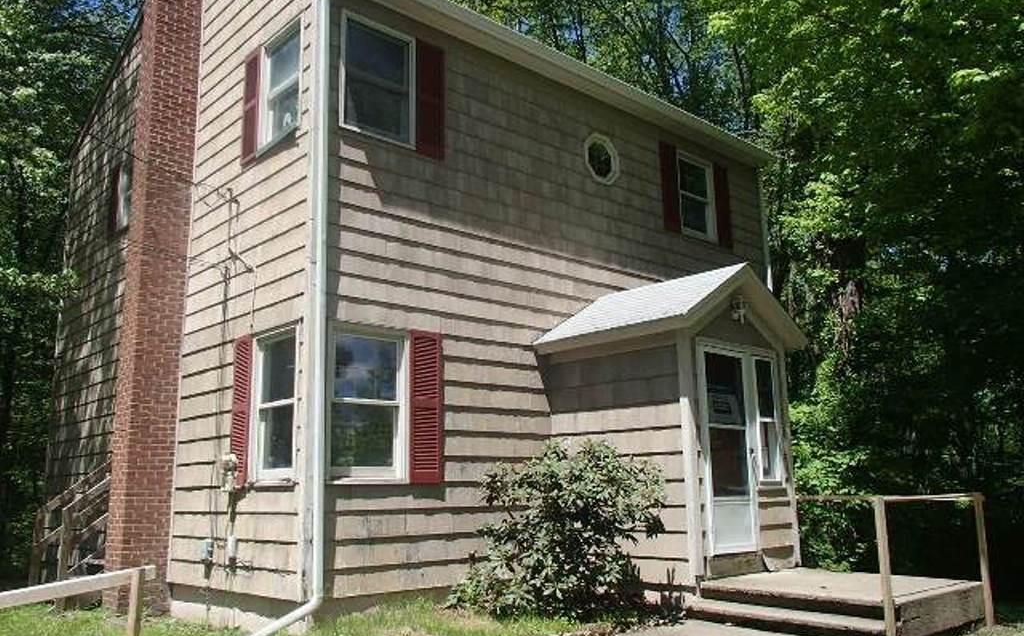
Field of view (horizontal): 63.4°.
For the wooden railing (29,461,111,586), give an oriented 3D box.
[{"bbox_3d":[-4.793,2.365,9.412,0.891,1.593,1.080,9,-16,-42],"label":"wooden railing"}]

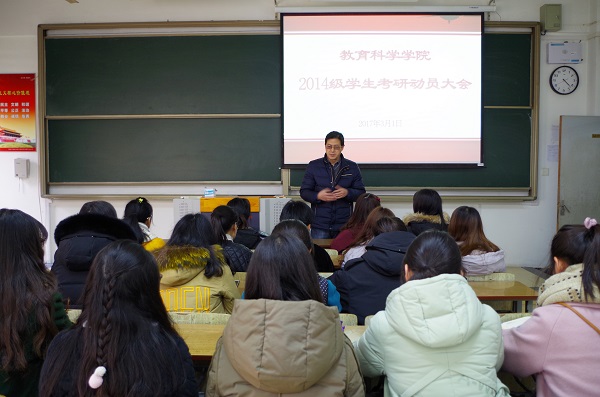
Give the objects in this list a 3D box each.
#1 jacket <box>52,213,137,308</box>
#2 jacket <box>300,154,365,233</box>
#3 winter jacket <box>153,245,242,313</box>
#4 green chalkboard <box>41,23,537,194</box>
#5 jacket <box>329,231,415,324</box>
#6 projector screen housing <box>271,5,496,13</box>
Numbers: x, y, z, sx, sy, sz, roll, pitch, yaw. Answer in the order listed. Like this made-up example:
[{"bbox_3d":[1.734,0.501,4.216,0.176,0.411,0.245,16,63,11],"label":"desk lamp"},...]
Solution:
[{"bbox_3d":[-1.001,0.431,2.660,0.460,0.745,0.400,0,3,2],"label":"jacket"},{"bbox_3d":[0.295,-0.051,4.677,0.580,0.704,0.360,0,3,5],"label":"jacket"},{"bbox_3d":[-0.506,0.510,2.648,0.450,0.589,0.400,0,3,3],"label":"winter jacket"},{"bbox_3d":[-0.173,-1.045,6.252,6.008,2.086,0.100,0,3,2],"label":"green chalkboard"},{"bbox_3d":[0.393,0.476,2.618,0.500,0.664,0.400,0,3,6],"label":"jacket"},{"bbox_3d":[0.990,-2.183,5.989,2.525,0.075,0.090,0,3,2],"label":"projector screen housing"}]

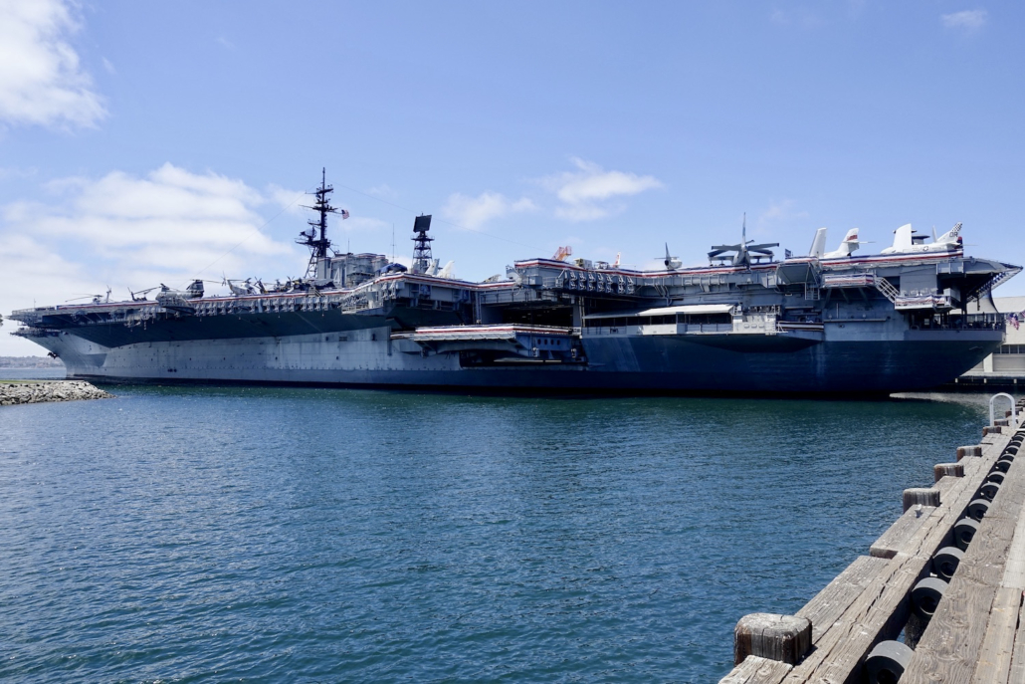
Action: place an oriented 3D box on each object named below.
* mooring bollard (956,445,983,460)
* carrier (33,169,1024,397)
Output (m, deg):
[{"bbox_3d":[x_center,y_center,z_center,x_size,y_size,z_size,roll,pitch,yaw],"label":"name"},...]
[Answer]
[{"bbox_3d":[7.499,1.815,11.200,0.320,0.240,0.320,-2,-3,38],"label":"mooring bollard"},{"bbox_3d":[-47.000,-18.628,182.762,298.000,64.000,75.000,-1,-2,27],"label":"carrier"}]

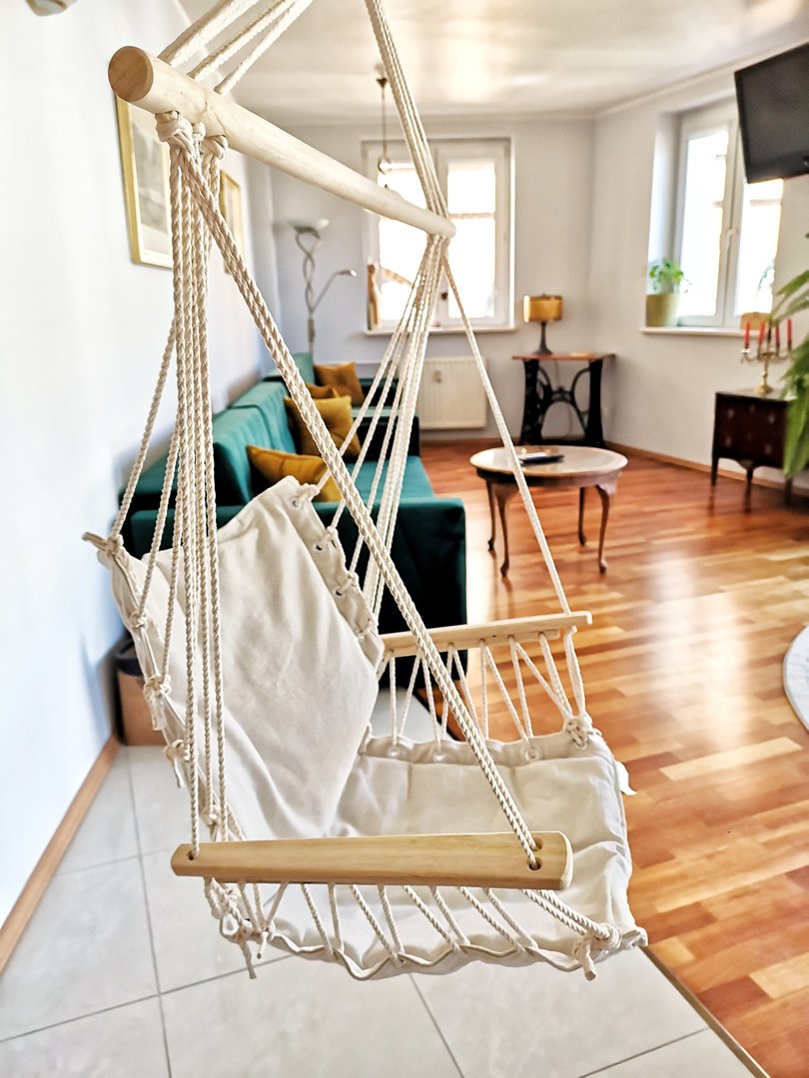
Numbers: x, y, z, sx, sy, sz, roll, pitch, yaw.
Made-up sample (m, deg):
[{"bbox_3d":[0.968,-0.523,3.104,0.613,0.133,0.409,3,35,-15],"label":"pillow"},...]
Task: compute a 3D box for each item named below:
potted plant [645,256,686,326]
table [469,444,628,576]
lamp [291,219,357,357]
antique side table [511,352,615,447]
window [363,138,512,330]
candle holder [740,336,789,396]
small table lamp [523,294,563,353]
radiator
[{"bbox_3d":[1.933,-1.847,6.274,0.302,0.514,0.302,4,17,19],"label":"potted plant"},{"bbox_3d":[0.685,-0.139,4.058,0.736,0.504,0.736,-2,16,-3],"label":"table"},{"bbox_3d":[-0.603,-1.585,6.757,0.504,1.835,0.323,-2,16,-3],"label":"lamp"},{"bbox_3d":[1.262,-1.056,6.682,0.706,0.773,0.433,6,18,24],"label":"antique side table"},{"bbox_3d":[0.273,-2.456,6.841,1.226,1.450,0.141,-2,16,-3],"label":"window"},{"bbox_3d":[2.192,-1.068,5.142,0.312,0.343,0.292,4,17,19],"label":"candle holder"},{"bbox_3d":[1.113,-1.717,6.731,0.302,0.469,0.302,-2,16,-3],"label":"small table lamp"},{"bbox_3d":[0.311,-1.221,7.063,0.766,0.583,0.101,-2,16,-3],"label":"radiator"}]

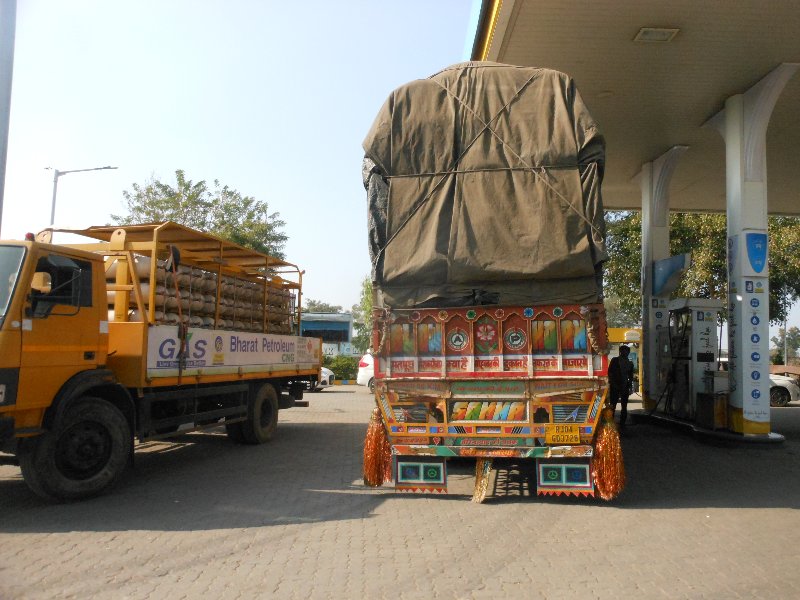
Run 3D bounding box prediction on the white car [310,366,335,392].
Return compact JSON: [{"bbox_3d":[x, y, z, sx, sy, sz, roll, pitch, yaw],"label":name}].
[{"bbox_3d":[-4.394,2.560,23.900,4.100,1.500,1.720,0,-4,18],"label":"white car"}]

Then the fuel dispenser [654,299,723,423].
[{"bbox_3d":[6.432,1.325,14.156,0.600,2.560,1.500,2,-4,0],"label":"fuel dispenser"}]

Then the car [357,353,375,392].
[{"bbox_3d":[0.583,2.672,23.664,4.000,1.520,1.720,1,-4,3],"label":"car"}]

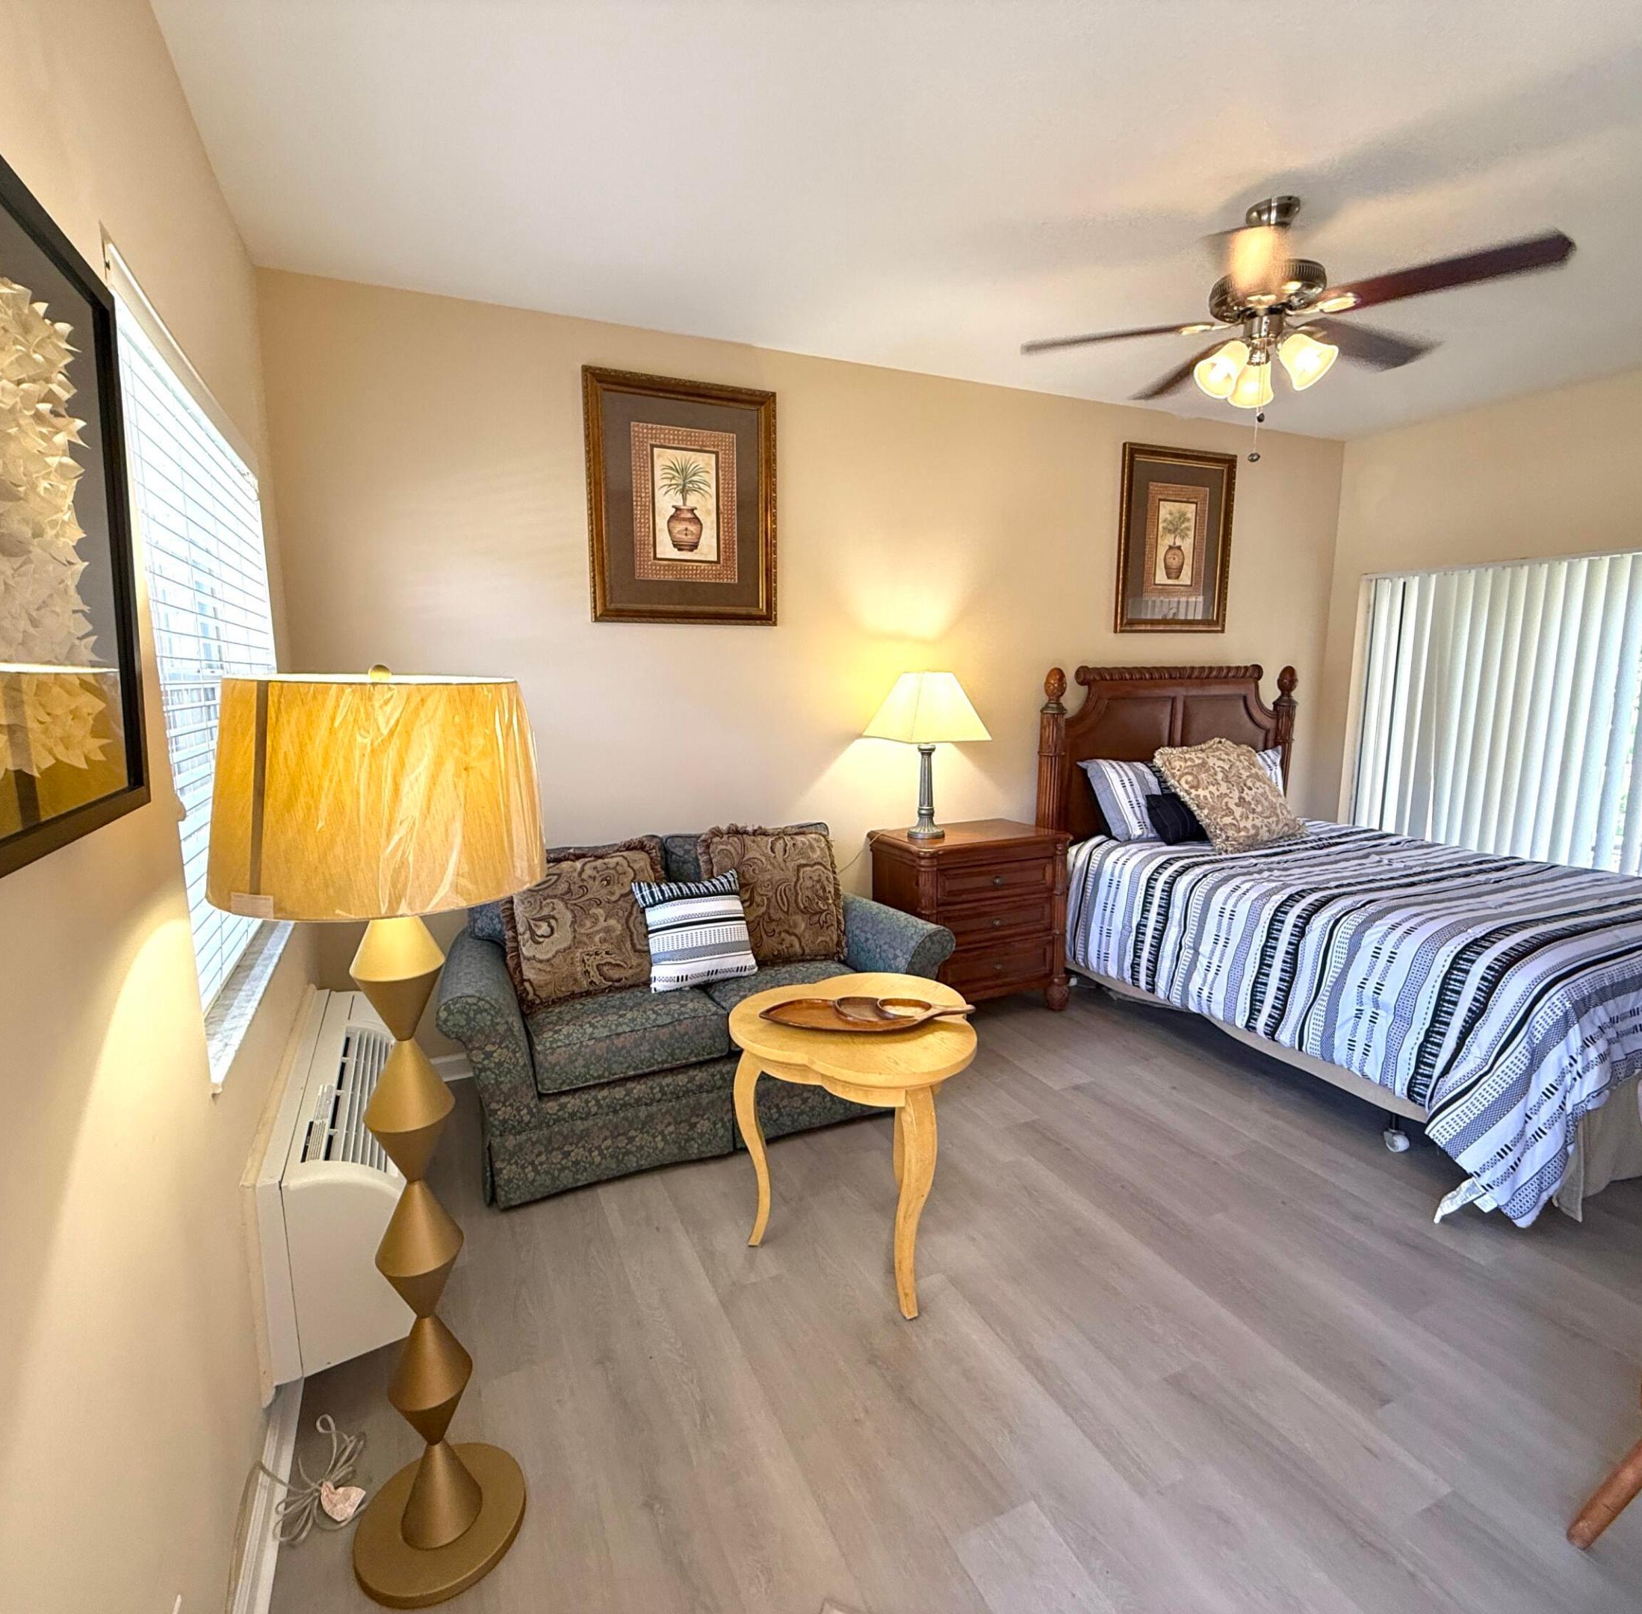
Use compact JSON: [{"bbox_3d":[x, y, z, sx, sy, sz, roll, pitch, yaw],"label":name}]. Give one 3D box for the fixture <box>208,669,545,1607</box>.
[{"bbox_3d":[-0.686,0.536,1.452,0.458,1.527,0.458,-5,10,-25],"label":"fixture"}]

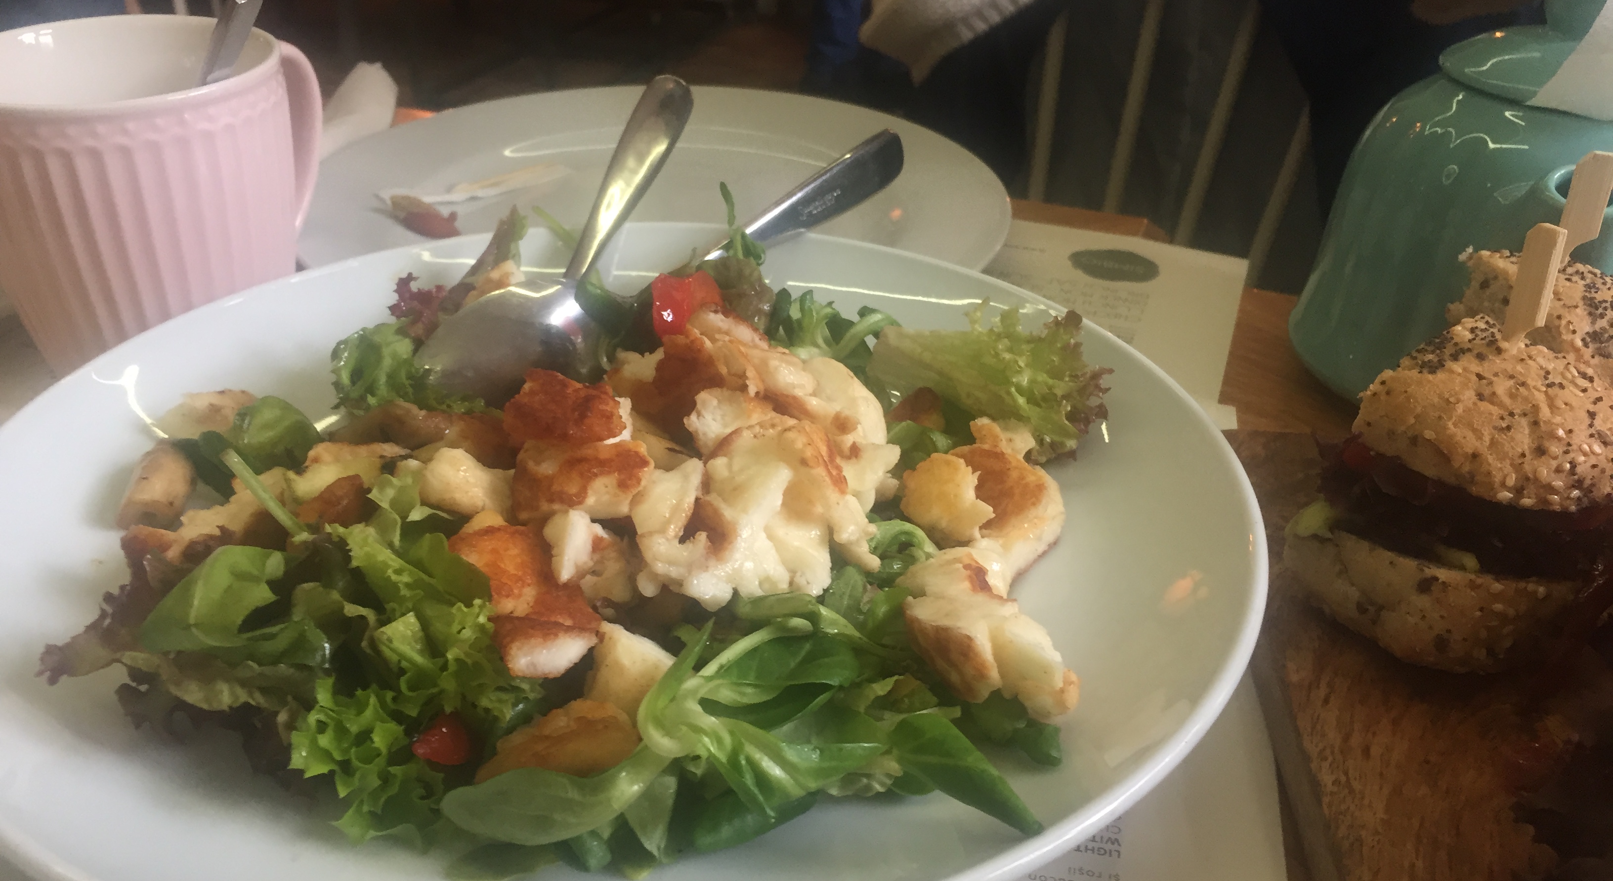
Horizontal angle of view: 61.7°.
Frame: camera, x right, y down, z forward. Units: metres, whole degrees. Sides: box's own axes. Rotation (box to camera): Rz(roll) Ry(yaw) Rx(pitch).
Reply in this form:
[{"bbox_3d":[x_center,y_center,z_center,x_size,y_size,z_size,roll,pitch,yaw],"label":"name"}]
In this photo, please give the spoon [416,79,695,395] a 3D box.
[{"bbox_3d":[-0.069,-0.071,0.424,0.043,0.028,0.198,13,43,3],"label":"spoon"}]

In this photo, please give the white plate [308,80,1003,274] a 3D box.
[{"bbox_3d":[-0.059,-0.090,0.547,0.282,0.025,0.282,1,31,-1],"label":"white plate"}]

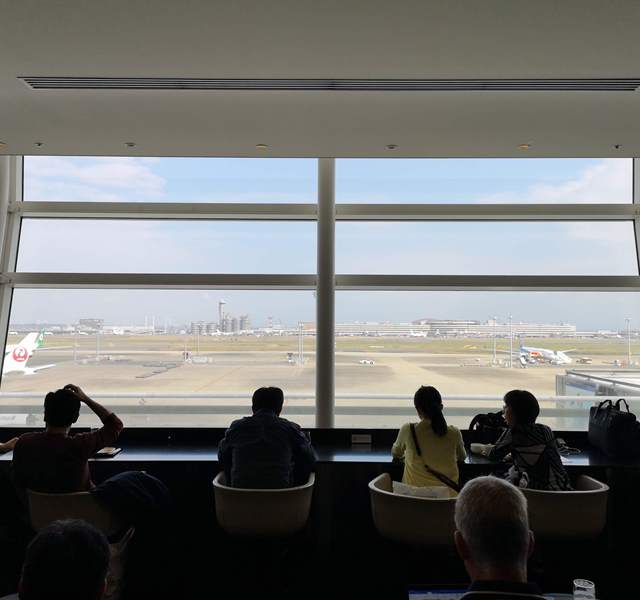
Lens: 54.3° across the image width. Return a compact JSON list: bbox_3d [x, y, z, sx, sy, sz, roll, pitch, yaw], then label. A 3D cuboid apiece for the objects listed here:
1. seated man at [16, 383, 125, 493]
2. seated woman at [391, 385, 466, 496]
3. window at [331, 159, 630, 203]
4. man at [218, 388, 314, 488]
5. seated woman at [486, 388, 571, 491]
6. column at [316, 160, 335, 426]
[{"bbox_3d":[-1.446,1.119,3.638,0.620,1.240,0.740,0,-2,3],"label":"seated man"},{"bbox_3d":[0.629,1.130,3.658,0.460,1.200,0.700,0,-2,0],"label":"seated woman"},{"bbox_3d":[1.350,-0.980,5.170,2.500,0.400,0.070,0,-2,0],"label":"window"},{"bbox_3d":[-0.316,1.126,3.658,0.540,1.220,0.720,0,-2,0],"label":"man"},{"bbox_3d":[1.214,1.143,3.657,0.520,1.200,0.720,1,-2,-22],"label":"seated woman"},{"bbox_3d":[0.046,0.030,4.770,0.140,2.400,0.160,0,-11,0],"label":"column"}]

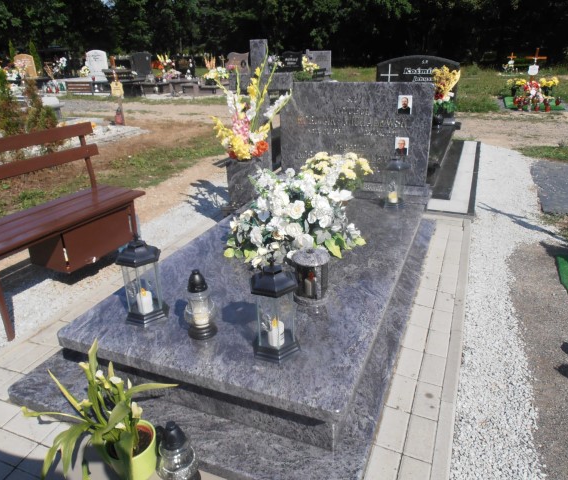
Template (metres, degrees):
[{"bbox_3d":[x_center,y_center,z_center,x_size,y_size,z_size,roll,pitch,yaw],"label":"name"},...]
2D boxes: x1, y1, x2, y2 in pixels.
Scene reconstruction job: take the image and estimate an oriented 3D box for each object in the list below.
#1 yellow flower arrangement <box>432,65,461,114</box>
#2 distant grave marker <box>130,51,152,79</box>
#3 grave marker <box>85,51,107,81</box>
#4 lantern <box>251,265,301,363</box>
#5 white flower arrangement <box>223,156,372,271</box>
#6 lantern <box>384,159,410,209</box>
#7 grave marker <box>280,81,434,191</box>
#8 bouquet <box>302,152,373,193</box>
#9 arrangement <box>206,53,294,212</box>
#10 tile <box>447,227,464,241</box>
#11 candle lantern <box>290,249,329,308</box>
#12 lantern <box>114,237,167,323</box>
[{"bbox_3d":[1.895,-1.761,5.191,0.300,0.560,0.260,9,26,21],"label":"yellow flower arrangement"},{"bbox_3d":[-4.093,-5.027,12.746,0.660,0.740,0.120,7,25,17],"label":"distant grave marker"},{"bbox_3d":[-5.709,-5.313,13.510,0.760,0.850,0.120,7,25,17],"label":"grave marker"},{"bbox_3d":[-0.033,0.247,1.703,0.210,0.396,0.185,9,26,21],"label":"lantern"},{"bbox_3d":[0.107,-0.159,2.503,0.720,0.480,0.500,9,26,21],"label":"white flower arrangement"},{"bbox_3d":[0.835,-0.426,3.224,0.200,0.359,0.190,9,26,21],"label":"lantern"},{"bbox_3d":[0.550,-0.868,3.574,1.210,0.760,0.090,9,26,21],"label":"grave marker"},{"bbox_3d":[0.385,-0.433,3.180,0.480,0.380,0.400,9,26,21],"label":"bouquet"},{"bbox_3d":[-0.251,-0.840,3.554,0.680,1.170,0.440,9,26,21],"label":"arrangement"},{"bbox_3d":[1.276,-0.011,3.296,0.100,0.055,0.195,9,26,21],"label":"tile"},{"bbox_3d":[0.132,0.171,2.074,0.165,0.227,0.165,9,26,21],"label":"candle lantern"},{"bbox_3d":[-0.614,0.154,1.934,0.210,0.395,0.185,9,26,21],"label":"lantern"}]

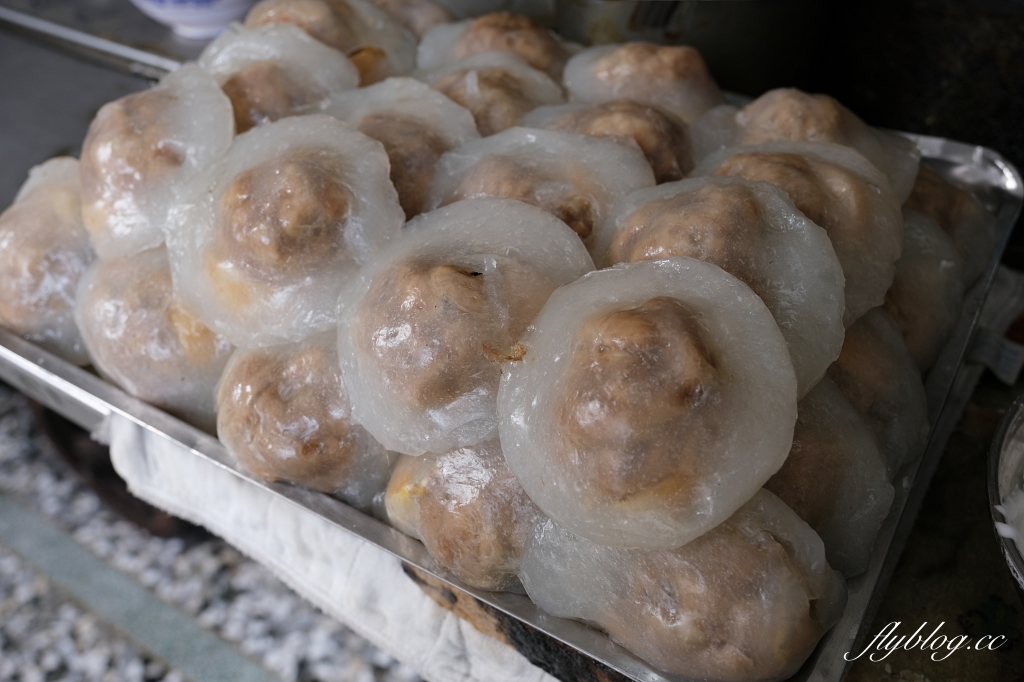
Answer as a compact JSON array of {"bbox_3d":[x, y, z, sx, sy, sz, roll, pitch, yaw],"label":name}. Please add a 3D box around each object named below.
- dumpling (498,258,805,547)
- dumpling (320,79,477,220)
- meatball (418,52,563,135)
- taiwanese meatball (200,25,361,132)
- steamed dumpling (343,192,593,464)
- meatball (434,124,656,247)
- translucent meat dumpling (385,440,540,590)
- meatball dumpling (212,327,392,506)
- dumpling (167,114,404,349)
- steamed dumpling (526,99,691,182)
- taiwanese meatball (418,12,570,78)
[{"bbox_3d":[0.035,0.014,0.249,0.083,0.042,0.083,-2,79,10],"label":"dumpling"},{"bbox_3d":[-0.053,-0.091,0.455,0.085,0.042,0.085,1,78,-3],"label":"dumpling"},{"bbox_3d":[-0.012,-0.130,0.515,0.085,0.042,0.085,0,66,0],"label":"meatball"},{"bbox_3d":[-0.122,-0.131,0.480,0.085,0.042,0.085,-2,75,5],"label":"taiwanese meatball"},{"bbox_3d":[-0.017,-0.005,0.300,0.086,0.086,0.042,-4,-6,8],"label":"steamed dumpling"},{"bbox_3d":[0.011,-0.057,0.340,0.082,0.042,0.082,1,67,2],"label":"meatball"},{"bbox_3d":[-0.016,0.053,0.331,0.063,0.048,0.063,-3,52,4],"label":"translucent meat dumpling"},{"bbox_3d":[-0.090,0.023,0.405,0.084,0.050,0.084,6,52,0],"label":"meatball dumpling"},{"bbox_3d":[-0.079,-0.041,0.322,0.083,0.083,0.042,-6,-7,-9],"label":"dumpling"},{"bbox_3d":[0.044,-0.093,0.425,0.075,0.043,0.075,4,44,5],"label":"steamed dumpling"},{"bbox_3d":[-0.009,-0.159,0.500,0.079,0.043,0.079,-1,41,-1],"label":"taiwanese meatball"}]

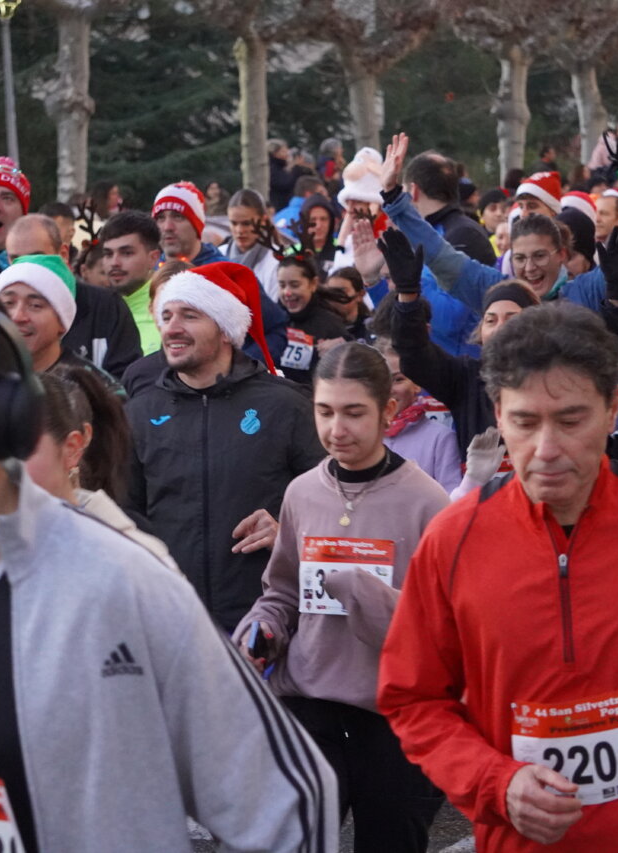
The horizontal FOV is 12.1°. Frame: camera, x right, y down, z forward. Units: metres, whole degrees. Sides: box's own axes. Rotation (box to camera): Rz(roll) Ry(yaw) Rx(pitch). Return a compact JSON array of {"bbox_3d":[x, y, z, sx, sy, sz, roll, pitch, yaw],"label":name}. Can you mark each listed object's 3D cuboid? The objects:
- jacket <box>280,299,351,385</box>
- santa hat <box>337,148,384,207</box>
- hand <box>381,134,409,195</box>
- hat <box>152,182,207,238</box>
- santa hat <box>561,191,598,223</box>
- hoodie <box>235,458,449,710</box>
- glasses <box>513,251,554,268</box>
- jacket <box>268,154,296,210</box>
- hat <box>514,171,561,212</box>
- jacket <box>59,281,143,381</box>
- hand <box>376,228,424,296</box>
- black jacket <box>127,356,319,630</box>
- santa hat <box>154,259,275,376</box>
[{"bbox_3d":[-0.021,-0.189,11.000,0.460,0.600,0.340,3,6,30],"label":"jacket"},{"bbox_3d":[0.240,-1.162,13.600,0.240,0.280,0.260,4,3,17],"label":"santa hat"},{"bbox_3d":[0.261,-0.797,8.800,0.085,0.180,0.060,13,6,17],"label":"hand"},{"bbox_3d":[-0.458,-0.763,10.300,0.195,0.190,0.225,4,-8,17],"label":"hat"},{"bbox_3d":[1.267,-1.025,13.700,0.210,0.200,0.240,4,-6,18],"label":"santa hat"},{"bbox_3d":[0.087,0.307,5.700,0.480,0.510,0.340,2,6,20],"label":"hoodie"},{"bbox_3d":[0.709,-0.522,9.050,0.138,0.045,0.140,8,6,17],"label":"glasses"},{"bbox_3d":[-0.309,-2.490,30.500,0.380,0.700,0.500,5,8,42],"label":"jacket"},{"bbox_3d":[1.008,-1.036,12.800,0.210,0.190,0.230,10,3,24],"label":"hat"},{"bbox_3d":[-0.736,-0.068,8.200,0.540,0.700,0.300,1,6,12],"label":"jacket"},{"bbox_3d":[0.249,-0.456,8.100,0.115,0.190,0.065,-16,6,13],"label":"hand"},{"bbox_3d":[-0.180,0.168,6.620,0.520,0.670,0.340,2,6,18],"label":"black jacket"},{"bbox_3d":[-0.206,-0.246,6.650,0.230,0.245,0.270,7,0,35],"label":"santa hat"}]

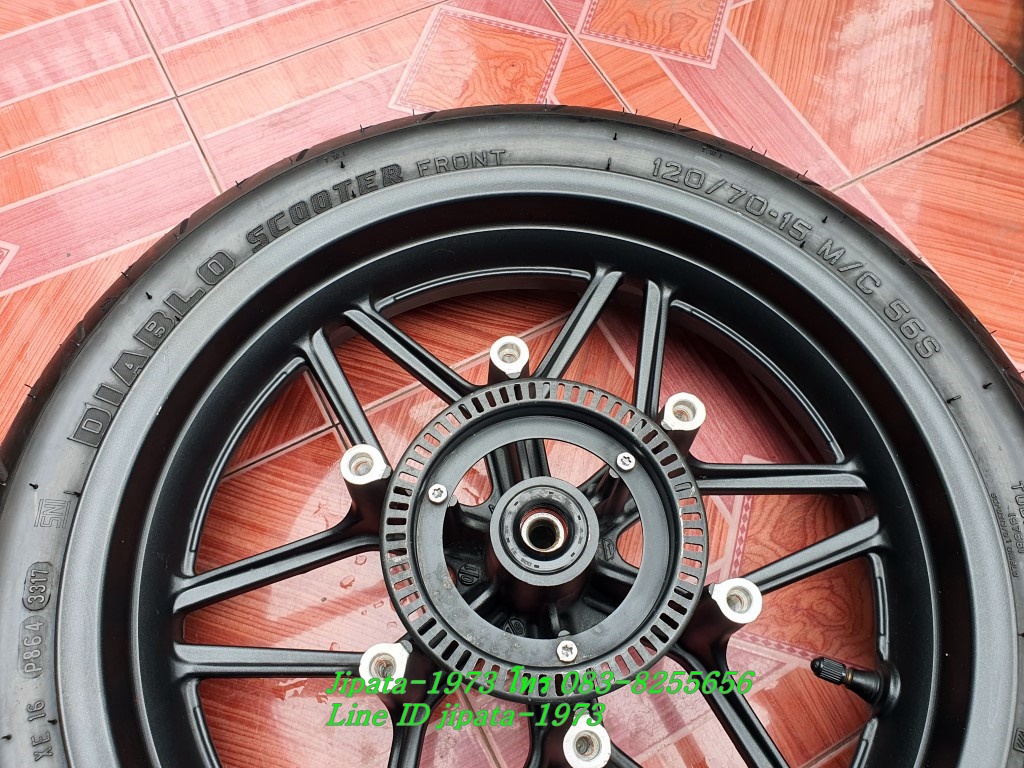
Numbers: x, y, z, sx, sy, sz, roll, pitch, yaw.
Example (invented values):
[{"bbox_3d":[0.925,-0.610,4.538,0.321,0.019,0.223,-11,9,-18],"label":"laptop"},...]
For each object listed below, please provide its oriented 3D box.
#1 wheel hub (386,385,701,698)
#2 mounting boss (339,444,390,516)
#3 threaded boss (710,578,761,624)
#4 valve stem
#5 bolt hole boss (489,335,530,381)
[{"bbox_3d":[0.013,0.071,0.344,0.136,0.064,0.136,0,67,-1],"label":"wheel hub"},{"bbox_3d":[-0.063,0.042,0.342,0.021,0.040,0.018,19,68,7],"label":"mounting boss"},{"bbox_3d":[0.089,0.091,0.318,0.021,0.028,0.018,19,68,7],"label":"threaded boss"},{"bbox_3d":[0.161,0.141,0.368,0.037,0.015,0.015,18,68,7],"label":"valve stem"},{"bbox_3d":[-0.001,-0.006,0.361,0.018,0.034,0.021,-9,67,-5],"label":"bolt hole boss"}]

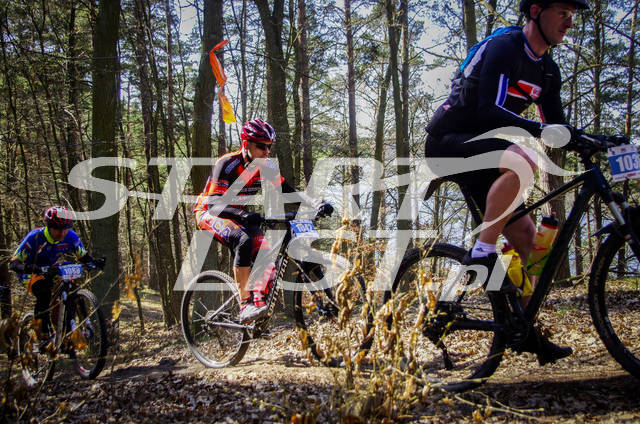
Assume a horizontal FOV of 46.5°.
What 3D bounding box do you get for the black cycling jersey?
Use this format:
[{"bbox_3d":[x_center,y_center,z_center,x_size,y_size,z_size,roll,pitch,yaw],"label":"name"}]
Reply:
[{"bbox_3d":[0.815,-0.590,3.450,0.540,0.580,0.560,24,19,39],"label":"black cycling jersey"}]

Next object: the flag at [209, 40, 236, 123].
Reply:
[{"bbox_3d":[-0.785,-1.051,6.000,0.220,0.660,0.120,-1,3,-7],"label":"flag"}]

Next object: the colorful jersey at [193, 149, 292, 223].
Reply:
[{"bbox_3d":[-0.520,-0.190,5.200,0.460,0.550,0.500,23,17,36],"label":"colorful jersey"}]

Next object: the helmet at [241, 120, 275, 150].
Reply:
[{"bbox_3d":[-0.453,-0.580,5.400,0.275,0.175,0.205,5,4,30],"label":"helmet"}]

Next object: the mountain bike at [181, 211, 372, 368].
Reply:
[{"bbox_3d":[-0.367,0.564,5.169,1.830,1.060,0.680,-10,-4,39],"label":"mountain bike"}]

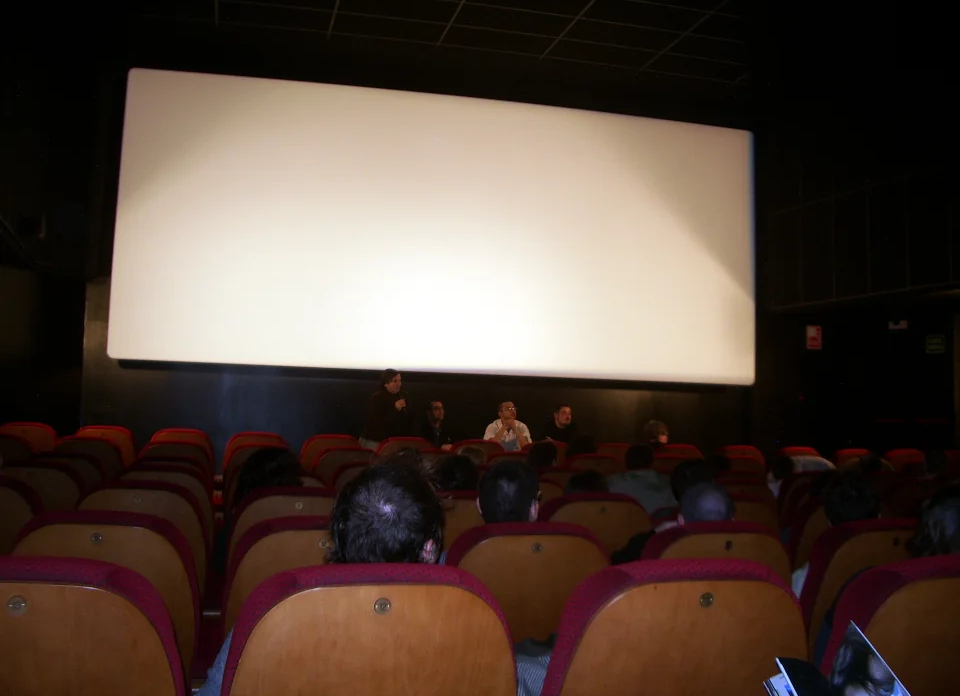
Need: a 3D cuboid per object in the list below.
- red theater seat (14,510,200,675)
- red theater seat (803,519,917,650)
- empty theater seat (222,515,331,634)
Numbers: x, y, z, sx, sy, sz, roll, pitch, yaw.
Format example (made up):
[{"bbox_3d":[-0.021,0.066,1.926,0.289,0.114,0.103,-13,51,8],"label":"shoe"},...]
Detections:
[{"bbox_3d":[-0.979,0.865,2.510,0.520,0.930,0.580,3,-5,-14],"label":"red theater seat"},{"bbox_3d":[1.102,0.981,3.050,0.520,0.930,0.580,3,-5,-14],"label":"red theater seat"},{"bbox_3d":[-0.465,0.915,2.635,0.520,0.950,0.620,3,-5,-14],"label":"empty theater seat"}]

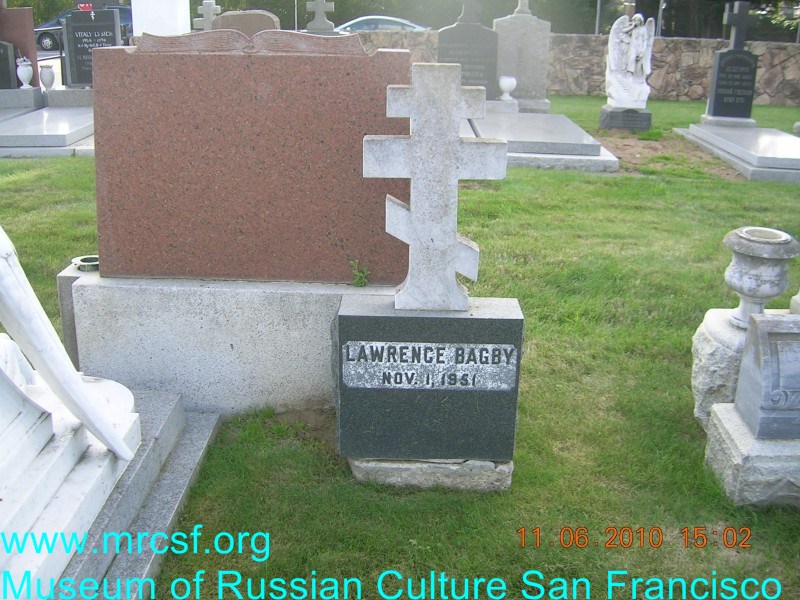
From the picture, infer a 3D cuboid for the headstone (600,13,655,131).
[{"bbox_3d":[2.946,-2.969,10.517,0.620,1.430,0.580,3,21,6],"label":"headstone"}]

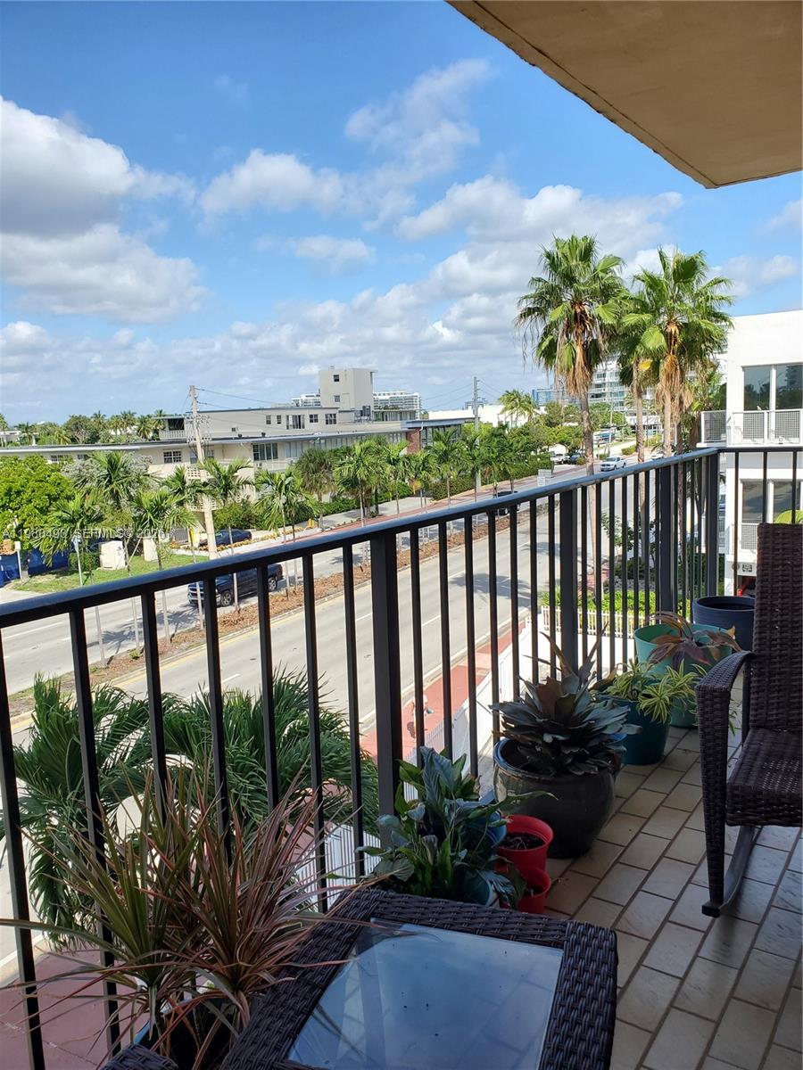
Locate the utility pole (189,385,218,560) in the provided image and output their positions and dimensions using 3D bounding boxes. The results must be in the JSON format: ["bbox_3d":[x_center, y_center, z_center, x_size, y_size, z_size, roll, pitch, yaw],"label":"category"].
[{"bbox_3d":[-12.851,-3.890,52.336,0.550,11.536,0.550,-5,8,0],"label":"utility pole"}]

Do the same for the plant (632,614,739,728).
[{"bbox_3d":[1.196,0.548,3.394,0.460,0.450,0.440,1,9,20],"label":"plant"}]

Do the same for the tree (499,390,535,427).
[{"bbox_3d":[18.912,-16.902,130.939,5.800,13.501,5.800,-1,8,8],"label":"tree"}]

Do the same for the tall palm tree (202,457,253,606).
[{"bbox_3d":[-8.885,0.048,41.383,2.750,8.093,2.750,-4,9,-12],"label":"tall palm tree"}]

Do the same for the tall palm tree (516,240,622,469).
[{"bbox_3d":[7.935,-4.721,37.346,4.800,17.521,4.800,0,9,14],"label":"tall palm tree"}]

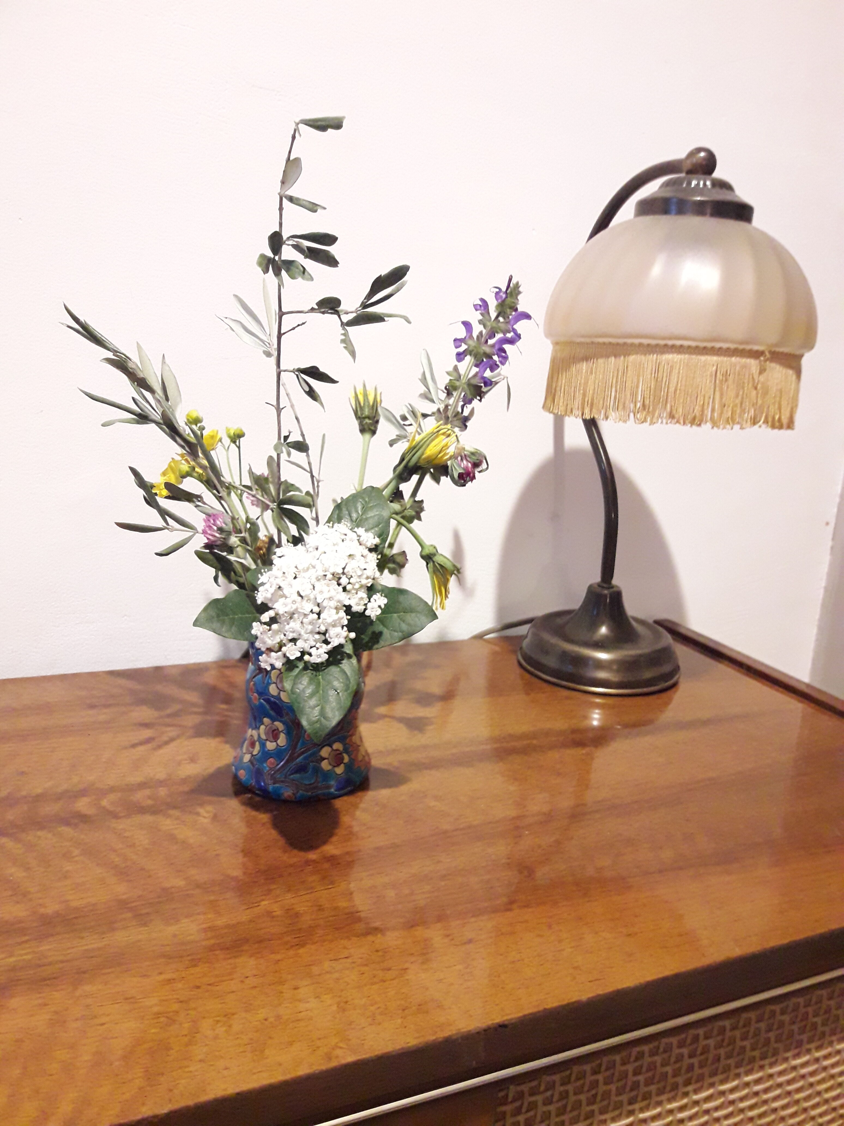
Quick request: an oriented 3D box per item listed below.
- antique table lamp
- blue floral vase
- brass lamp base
[{"bbox_3d":[0.177,-0.098,0.692,0.192,0.405,0.220,-4,16,-29],"label":"antique table lamp"},{"bbox_3d":[-0.071,0.083,0.547,0.083,0.094,0.083,-3,15,-23],"label":"blue floral vase"},{"bbox_3d":[0.150,0.053,0.762,0.135,0.075,0.135,3,14,-1],"label":"brass lamp base"}]

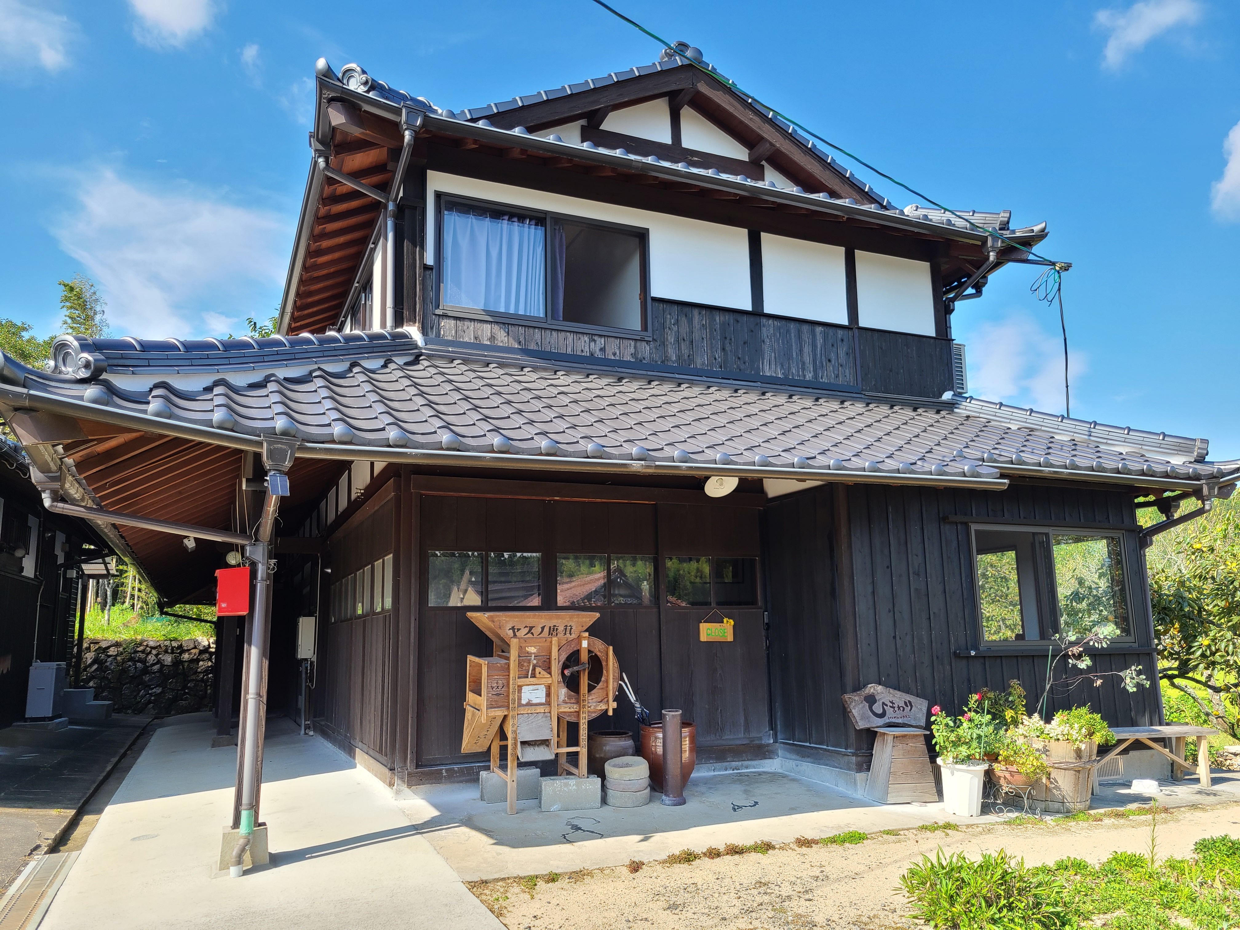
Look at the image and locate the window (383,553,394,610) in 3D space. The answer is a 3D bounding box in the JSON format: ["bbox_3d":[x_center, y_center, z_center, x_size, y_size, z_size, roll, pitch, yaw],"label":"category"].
[{"bbox_3d":[-1.748,0.899,7.054,0.040,0.400,0.370,4,-12,-23],"label":"window"}]

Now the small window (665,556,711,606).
[{"bbox_3d":[0.551,0.933,7.440,0.417,0.398,0.050,4,-12,-23],"label":"small window"}]

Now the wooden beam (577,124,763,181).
[{"bbox_3d":[0.511,-2.823,8.660,1.890,0.250,0.140,4,-12,-23],"label":"wooden beam"}]

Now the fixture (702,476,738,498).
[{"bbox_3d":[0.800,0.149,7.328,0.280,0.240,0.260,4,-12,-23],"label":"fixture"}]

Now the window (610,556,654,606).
[{"bbox_3d":[0.105,0.904,7.251,0.376,0.398,0.050,4,-12,-23],"label":"window"}]

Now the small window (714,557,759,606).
[{"bbox_3d":[0.956,0.957,7.612,0.409,0.402,0.050,4,-12,-23],"label":"small window"}]

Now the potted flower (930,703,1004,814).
[{"bbox_3d":[2.262,1.923,6.090,0.450,0.740,0.430,4,-12,-23],"label":"potted flower"}]

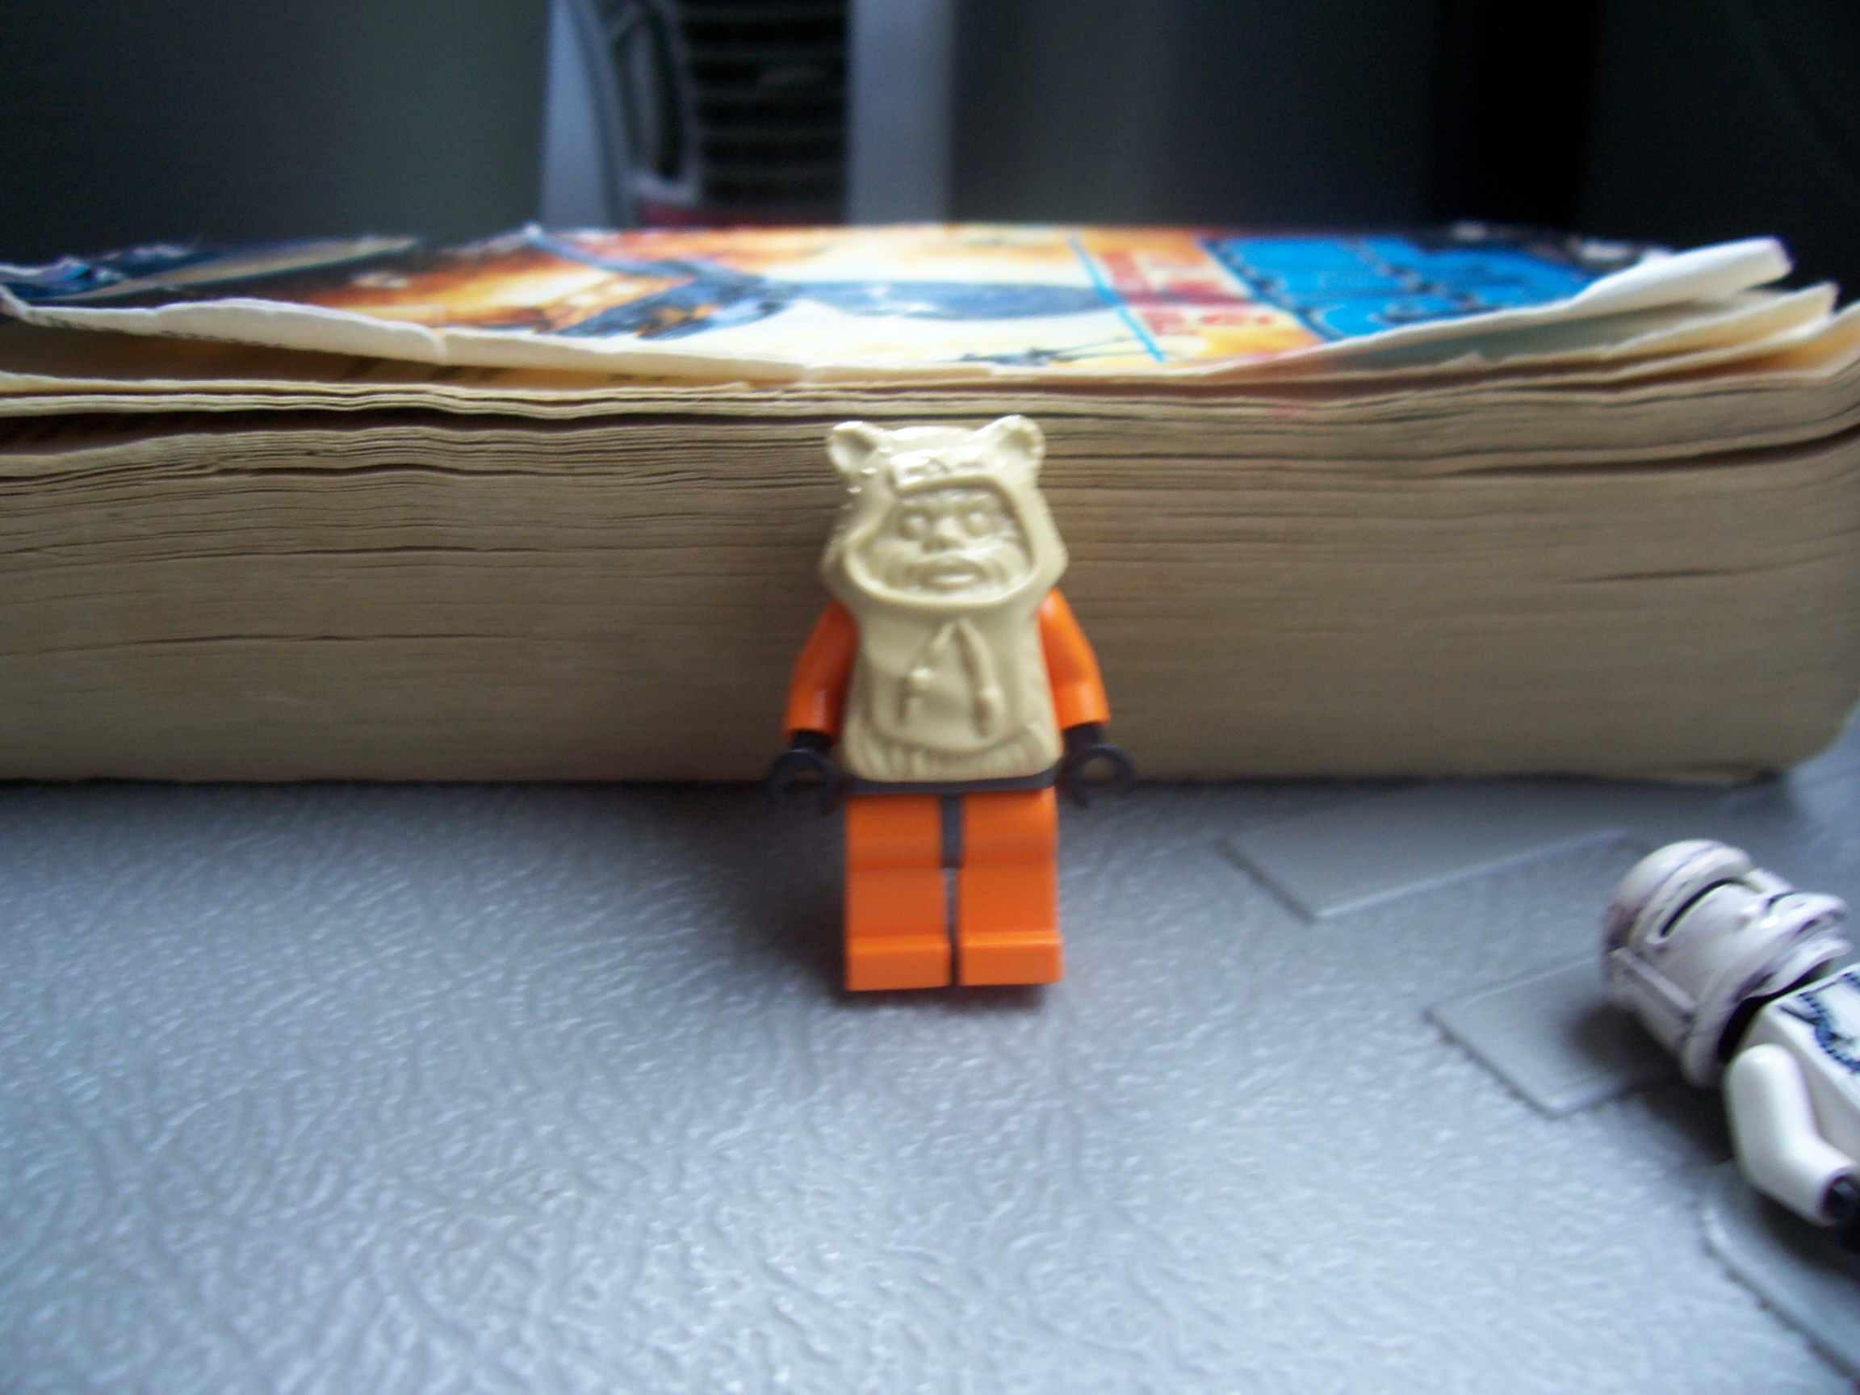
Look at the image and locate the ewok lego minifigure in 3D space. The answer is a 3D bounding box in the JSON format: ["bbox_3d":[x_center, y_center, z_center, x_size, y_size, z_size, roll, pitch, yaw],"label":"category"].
[{"bbox_3d":[0.002,0.000,0.136,0.026,0.042,0.013,-2,9,-3],"label":"ewok lego minifigure"}]

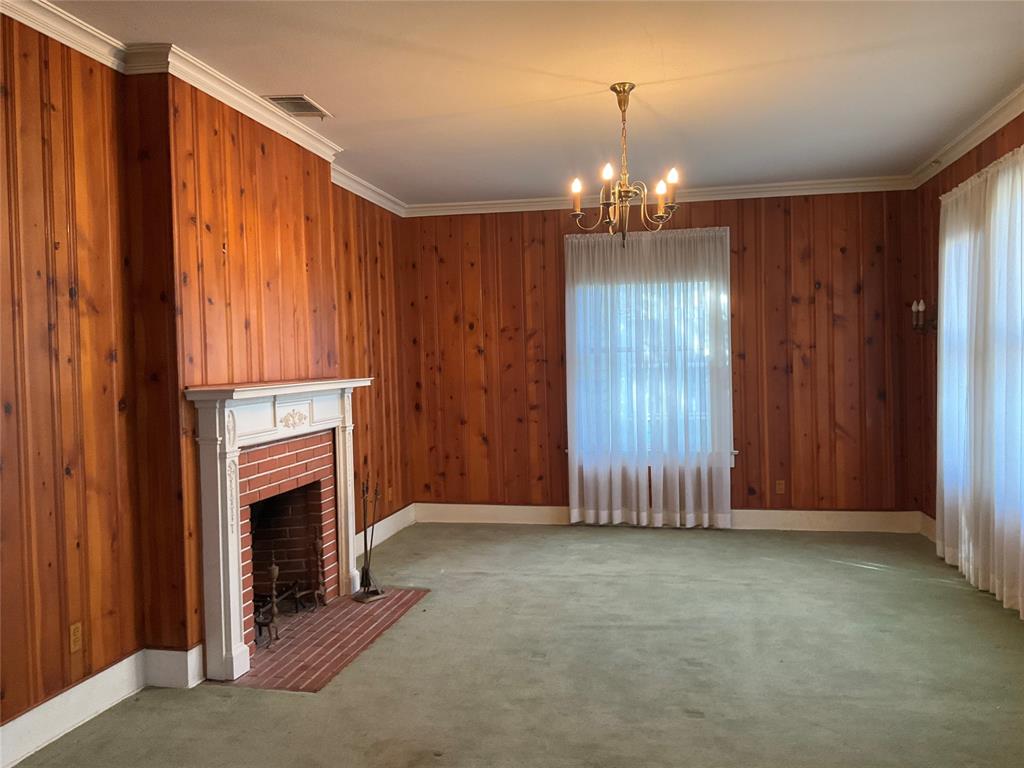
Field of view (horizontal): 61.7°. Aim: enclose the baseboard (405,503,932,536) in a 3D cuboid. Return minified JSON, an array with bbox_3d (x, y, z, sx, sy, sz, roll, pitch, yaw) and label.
[{"bbox_3d":[1.190,1.137,7.286,4.247,0.170,0.030,-1,1,11],"label":"baseboard"}]

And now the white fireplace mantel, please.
[{"bbox_3d":[-1.162,0.666,4.680,0.247,1.341,1.746,-1,1,11],"label":"white fireplace mantel"}]

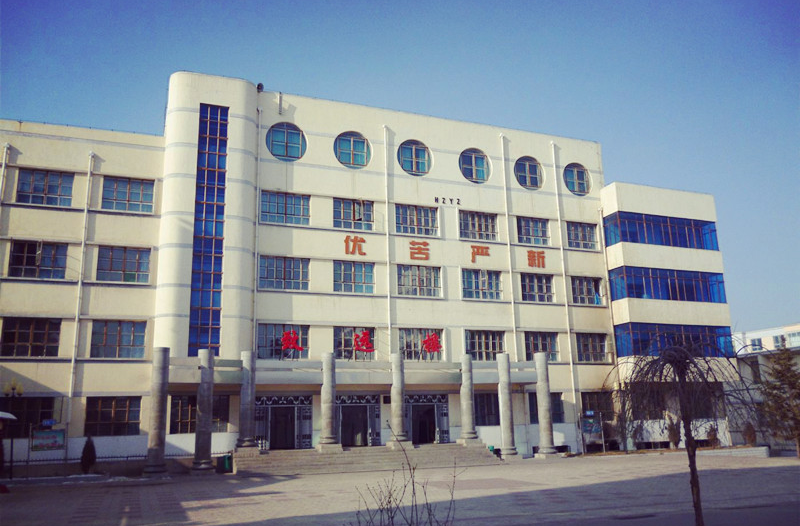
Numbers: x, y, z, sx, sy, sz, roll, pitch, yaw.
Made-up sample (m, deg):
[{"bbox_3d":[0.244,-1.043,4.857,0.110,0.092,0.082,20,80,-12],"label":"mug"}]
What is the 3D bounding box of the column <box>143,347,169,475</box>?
[{"bbox_3d":[-10.340,6.313,27.686,0.920,5.305,0.920,4,-14,-22],"label":"column"}]

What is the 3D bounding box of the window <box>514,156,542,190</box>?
[{"bbox_3d":[8.303,-5.700,41.277,2.300,2.310,0.250,4,-15,-21],"label":"window"}]

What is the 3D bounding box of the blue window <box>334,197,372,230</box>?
[{"bbox_3d":[-2.621,-2.760,36.888,2.398,1.790,0.200,4,-14,-21],"label":"blue window"}]

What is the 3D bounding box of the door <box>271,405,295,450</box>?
[{"bbox_3d":[-5.866,8.219,32.255,1.287,2.112,0.150,4,-14,-22],"label":"door"}]

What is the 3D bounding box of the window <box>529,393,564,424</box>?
[{"bbox_3d":[8.809,8.664,38.667,2.364,1.807,0.200,4,-14,-21],"label":"window"}]

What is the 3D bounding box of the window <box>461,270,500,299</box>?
[{"bbox_3d":[4.946,1.318,38.912,2.567,1.756,0.200,4,-14,-21],"label":"window"}]

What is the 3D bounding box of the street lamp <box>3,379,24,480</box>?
[{"bbox_3d":[-15.086,6.443,25.302,0.740,3.850,0.620,4,-15,-21],"label":"street lamp"}]

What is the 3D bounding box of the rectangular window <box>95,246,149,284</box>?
[{"bbox_3d":[-13.239,0.087,31.096,2.310,1.749,0.200,4,-14,-22],"label":"rectangular window"}]

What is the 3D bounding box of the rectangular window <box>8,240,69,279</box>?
[{"bbox_3d":[-16.597,-0.120,29.748,2.299,1.760,0.200,4,-14,-22],"label":"rectangular window"}]

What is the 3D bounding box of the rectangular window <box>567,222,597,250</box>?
[{"bbox_3d":[11.634,-1.687,41.106,2.290,1.720,0.200,4,-15,-21],"label":"rectangular window"}]

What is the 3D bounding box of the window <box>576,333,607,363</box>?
[{"bbox_3d":[12.020,5.304,40.367,2.233,1.749,0.200,4,-14,-22],"label":"window"}]

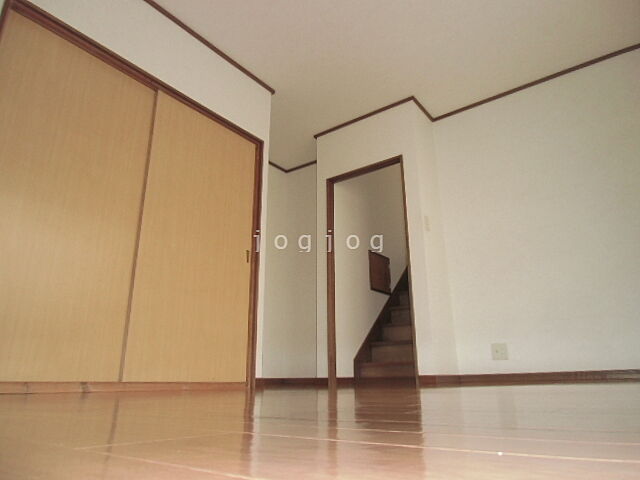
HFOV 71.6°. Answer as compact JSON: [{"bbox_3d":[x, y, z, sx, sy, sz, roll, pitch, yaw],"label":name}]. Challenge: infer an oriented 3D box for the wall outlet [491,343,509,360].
[{"bbox_3d":[1.367,0.849,3.365,0.117,0.121,0.013,-13,-22,34],"label":"wall outlet"}]

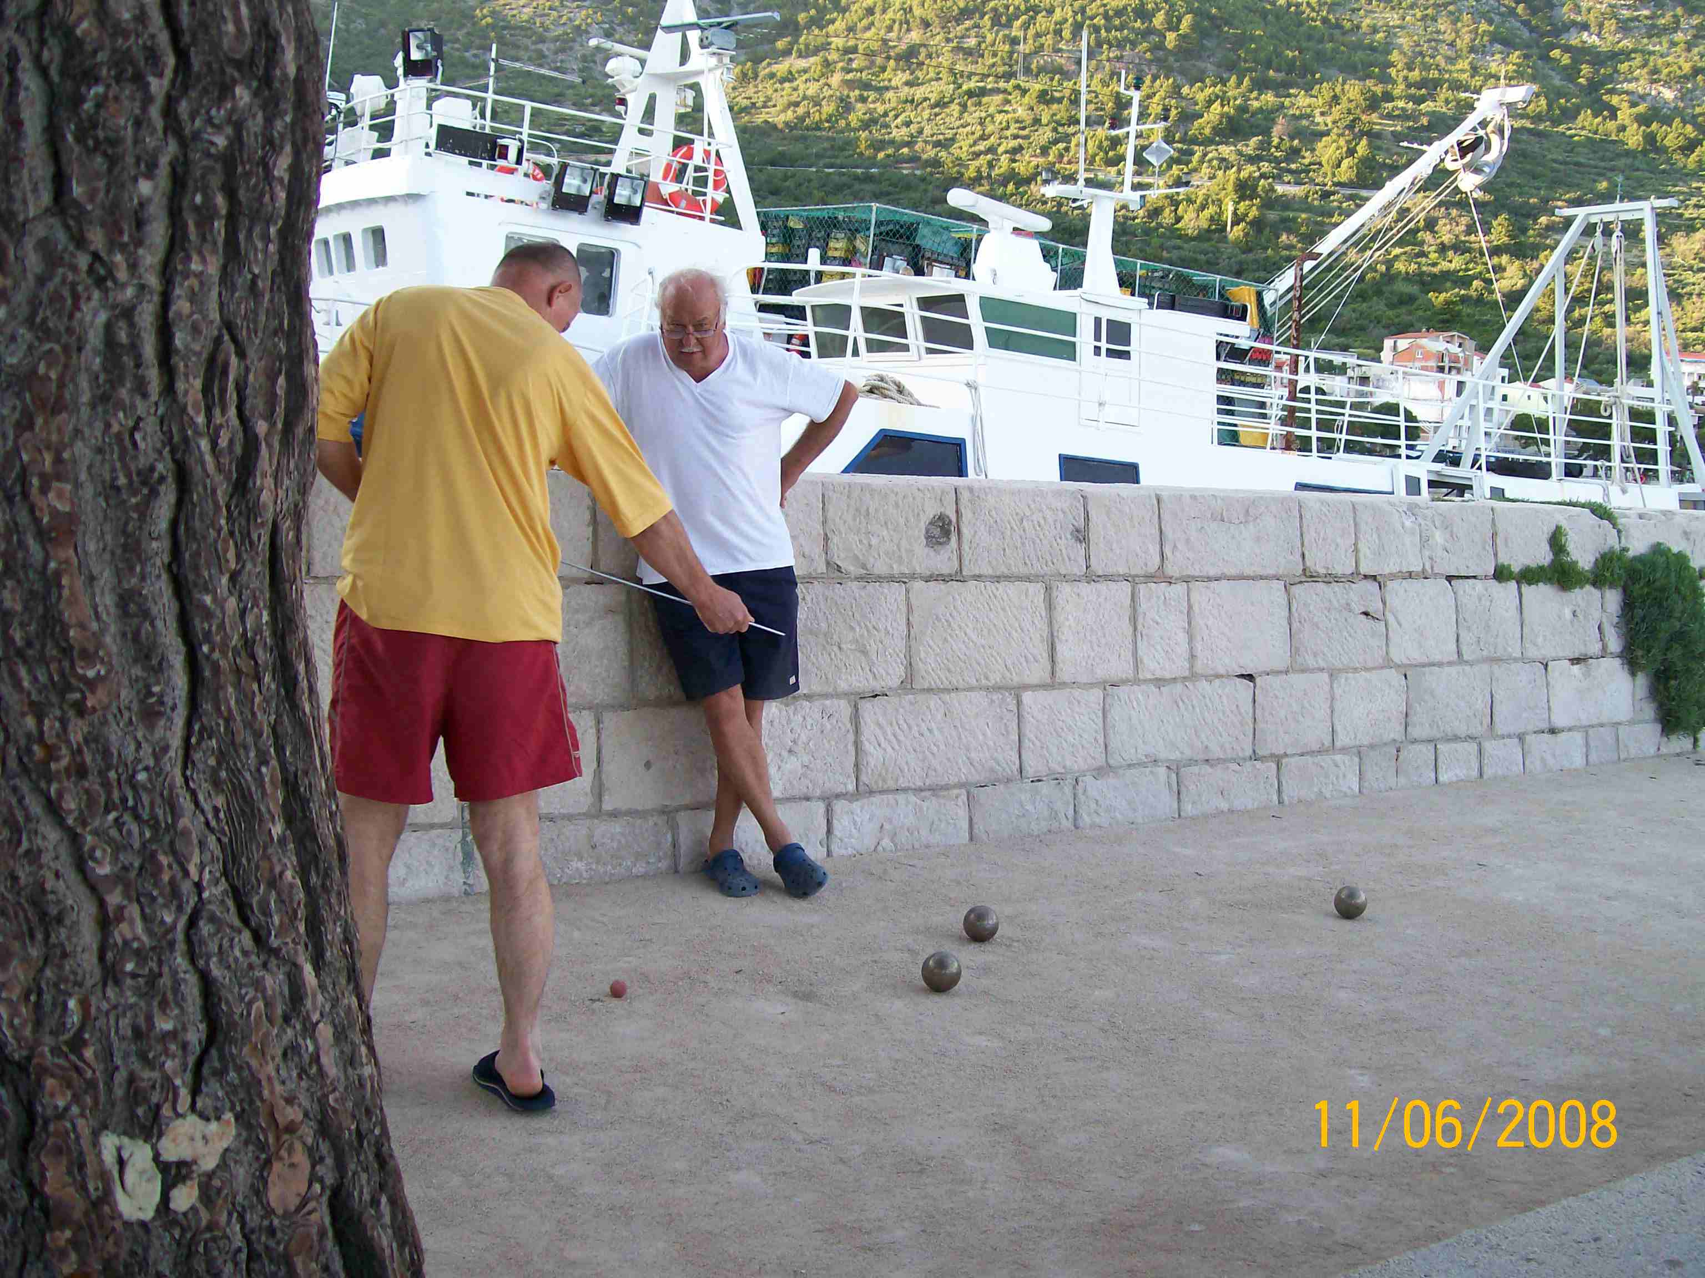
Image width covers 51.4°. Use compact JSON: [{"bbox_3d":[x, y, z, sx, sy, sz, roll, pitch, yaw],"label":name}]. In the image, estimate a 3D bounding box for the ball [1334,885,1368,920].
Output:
[{"bbox_3d":[1.193,0.631,4.245,0.078,0.078,0.078,0,2,0],"label":"ball"}]

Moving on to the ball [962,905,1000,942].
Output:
[{"bbox_3d":[0.283,0.627,3.900,0.078,0.078,0.078,0,2,0],"label":"ball"}]

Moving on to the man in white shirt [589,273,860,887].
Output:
[{"bbox_3d":[-0.305,-0.169,4.690,0.650,1.630,0.500,-1,3,-22],"label":"man in white shirt"}]

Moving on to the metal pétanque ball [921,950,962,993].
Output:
[{"bbox_3d":[0.175,0.652,3.475,0.078,0.078,0.078,0,2,0],"label":"metal pétanque ball"}]

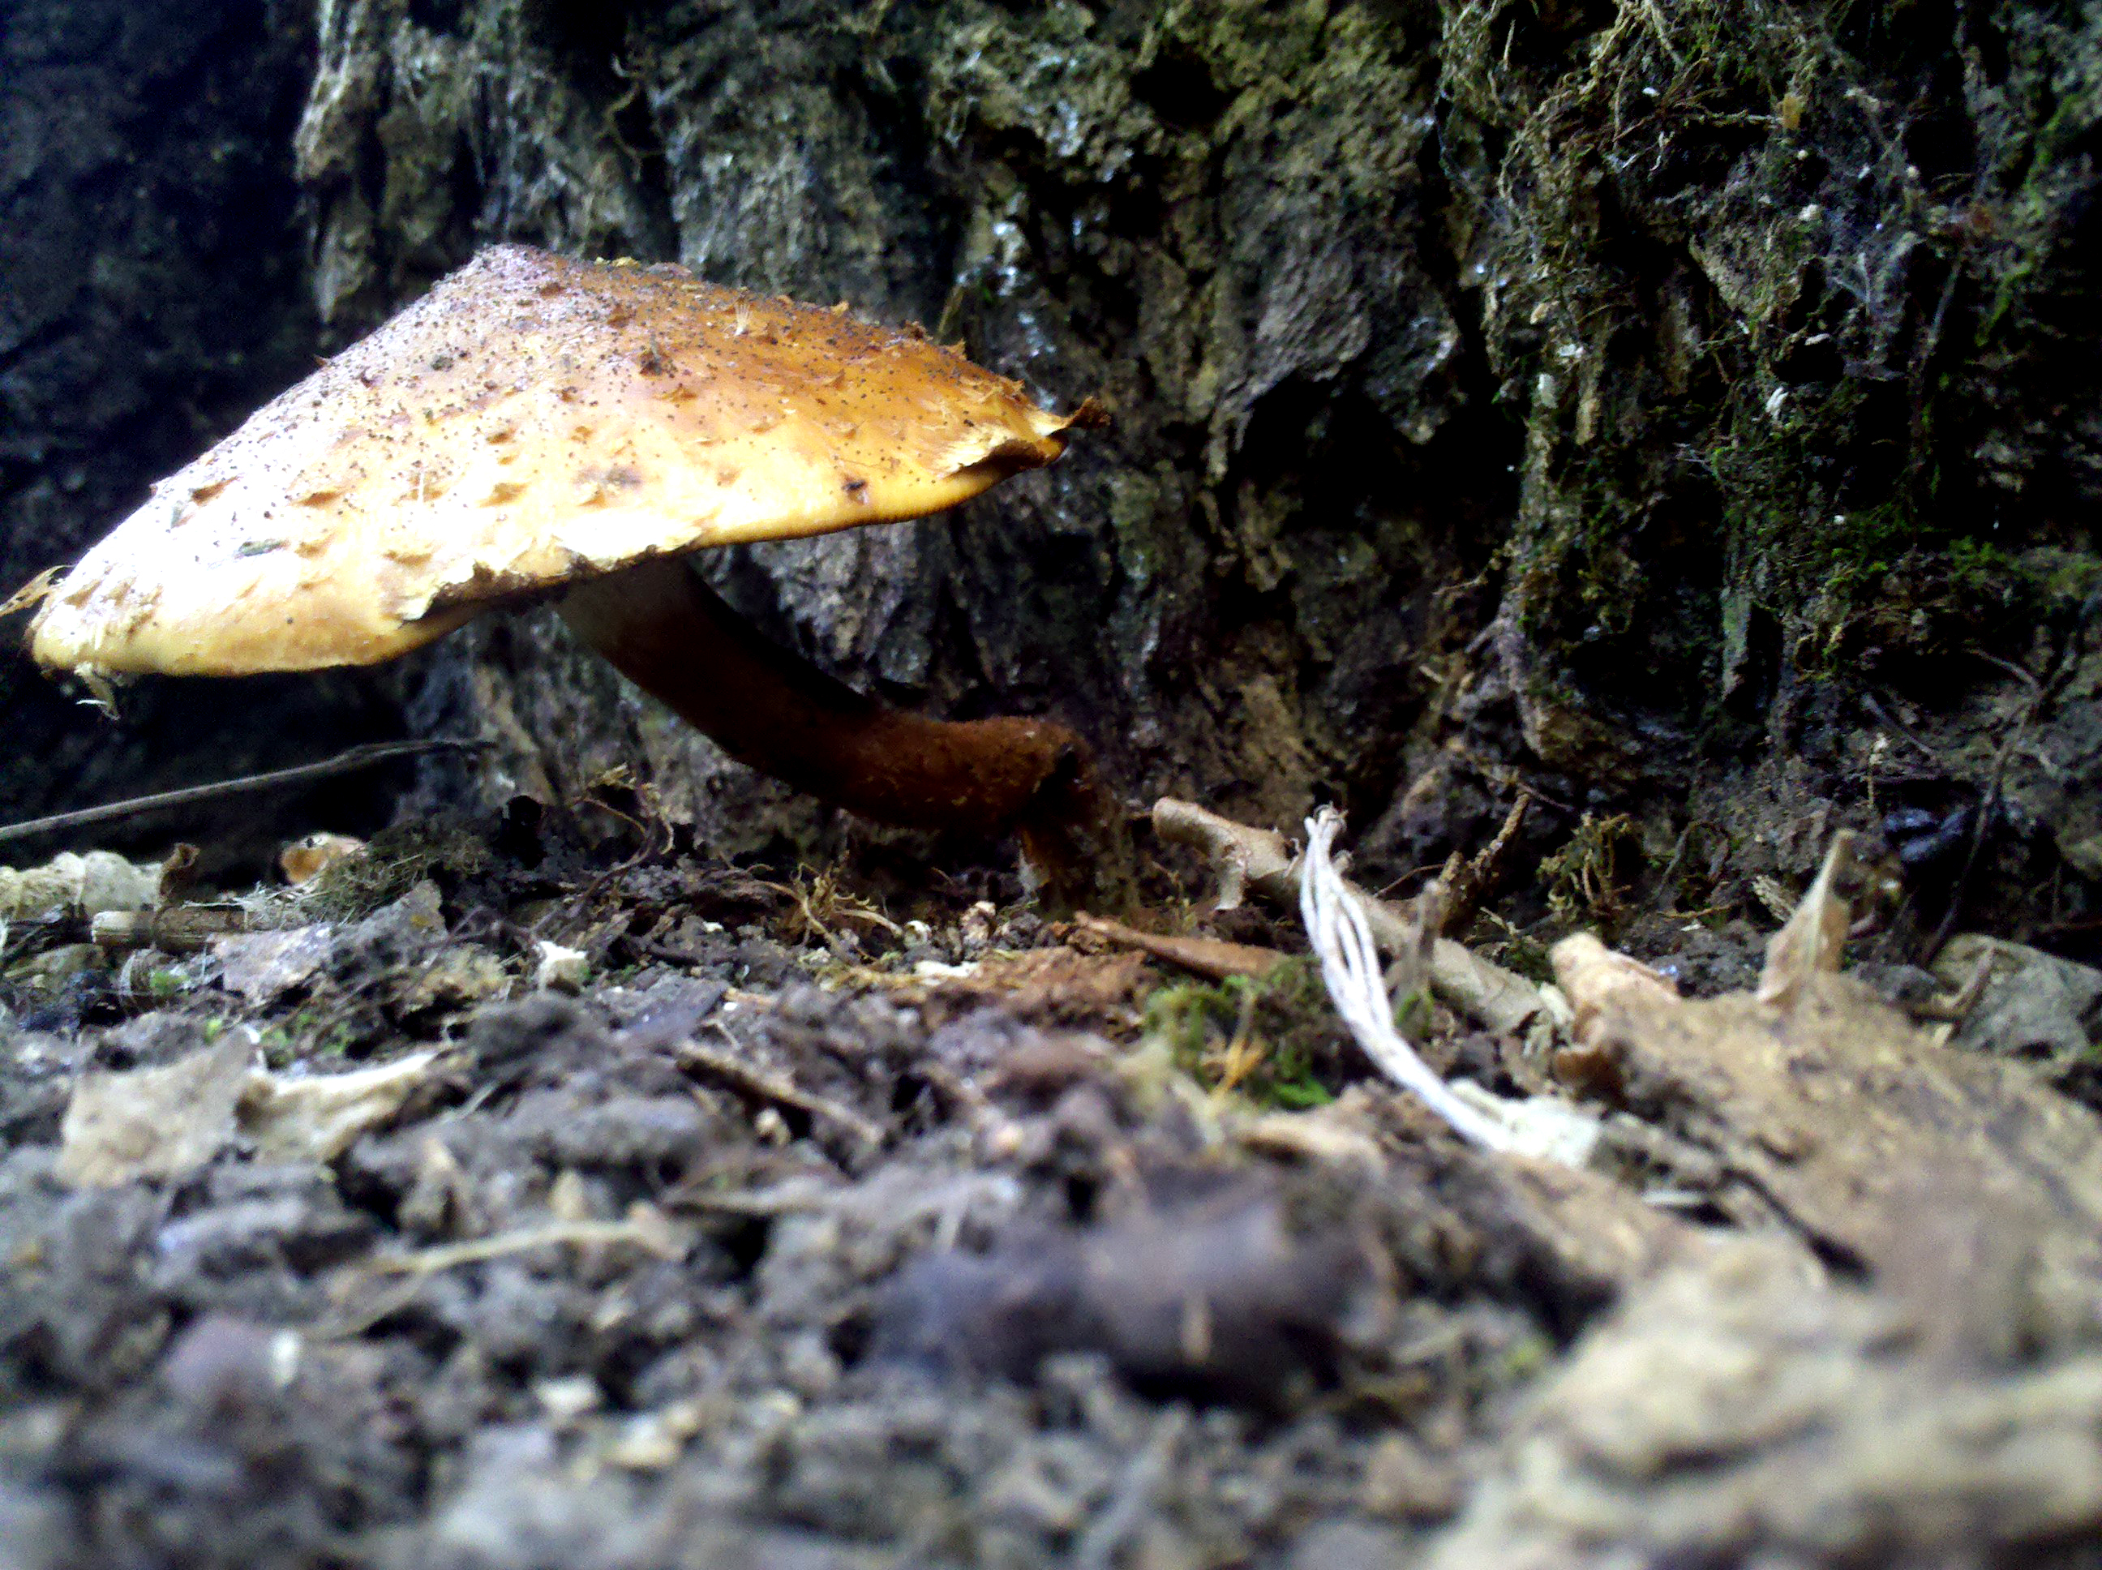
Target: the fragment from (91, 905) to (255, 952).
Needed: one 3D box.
[{"bbox_3d":[-0.098,0.016,0.205,0.018,0.004,0.004,-1,5,-16],"label":"fragment"}]

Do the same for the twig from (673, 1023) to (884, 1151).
[{"bbox_3d":[-0.020,0.023,0.136,0.022,0.002,0.002,14,13,36],"label":"twig"}]

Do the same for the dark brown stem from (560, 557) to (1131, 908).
[{"bbox_3d":[-0.024,-0.007,0.203,0.064,0.041,0.018,0,5,0],"label":"dark brown stem"}]

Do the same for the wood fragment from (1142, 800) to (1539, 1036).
[{"bbox_3d":[0.030,0.013,0.195,0.006,0.007,0.054,-5,23,-43],"label":"wood fragment"}]

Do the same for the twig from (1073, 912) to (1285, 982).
[{"bbox_3d":[0.013,0.016,0.189,0.025,0.003,0.003,10,9,31],"label":"twig"}]

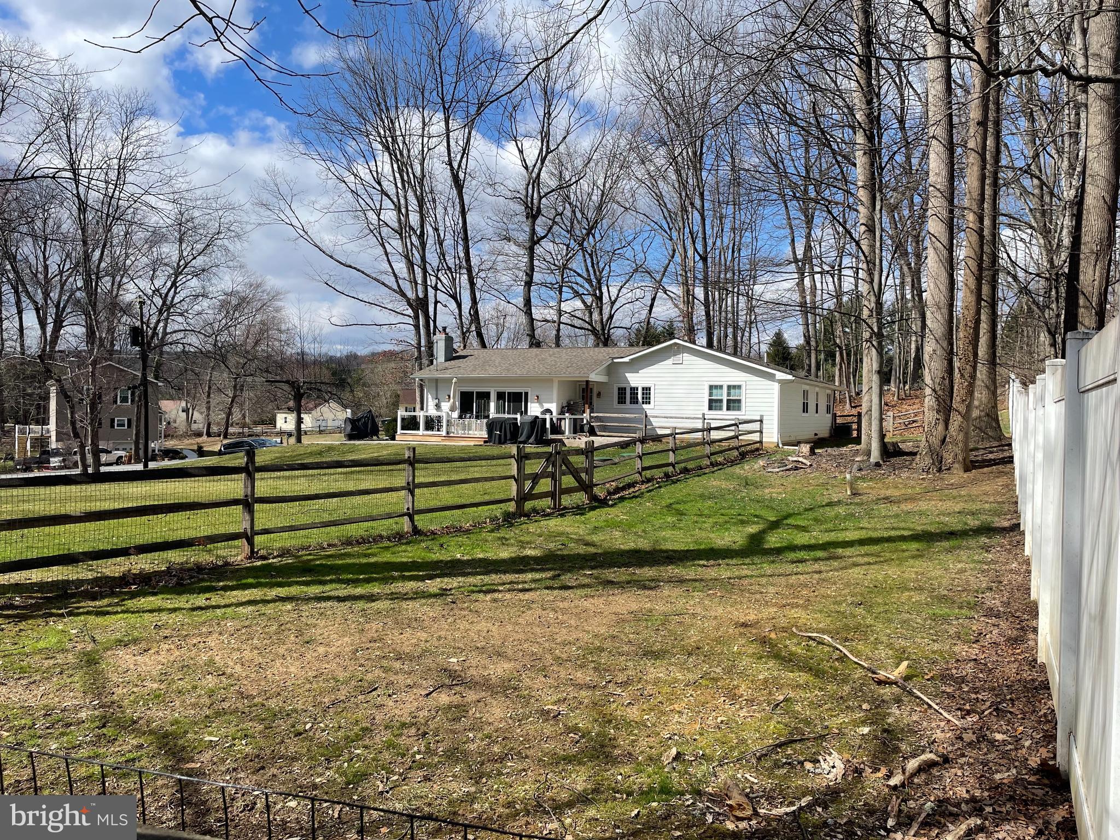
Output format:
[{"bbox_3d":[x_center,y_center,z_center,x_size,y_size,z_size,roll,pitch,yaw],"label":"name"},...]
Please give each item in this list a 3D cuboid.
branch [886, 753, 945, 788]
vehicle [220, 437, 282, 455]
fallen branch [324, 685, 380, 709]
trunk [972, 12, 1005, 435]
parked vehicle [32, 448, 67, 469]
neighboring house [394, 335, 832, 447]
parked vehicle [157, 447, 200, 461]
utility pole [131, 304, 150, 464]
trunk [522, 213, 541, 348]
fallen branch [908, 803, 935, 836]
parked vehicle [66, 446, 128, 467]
[{"bbox_3d":[1.489,1.437,3.486,0.403,0.060,0.075,1,1,-34],"label":"branch"},{"bbox_3d":[-20.959,2.050,57.000,4.700,1.600,1.850,1,1,21],"label":"vehicle"},{"bbox_3d":[-1.116,1.482,4.551,0.030,0.022,0.433,1,1,28],"label":"fallen branch"},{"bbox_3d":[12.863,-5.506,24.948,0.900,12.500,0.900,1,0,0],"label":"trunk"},{"bbox_3d":[-41.950,3.121,69.000,1.950,1.800,5.100,1,1,34],"label":"parked vehicle"},{"bbox_3d":[4.053,-1.401,41.595,16.500,4.750,15.000,1,1,27],"label":"neighboring house"},{"bbox_3d":[-35.414,3.224,78.000,4.600,1.550,1.850,1,0,2],"label":"parked vehicle"},{"bbox_3d":[-28.310,-2.256,57.000,0.600,11.319,0.900,1,0,0],"label":"utility pole"},{"bbox_3d":[-1.825,-6.182,54.000,1.000,14.202,0.900,1,0,0],"label":"trunk"},{"bbox_3d":[1.334,1.460,3.109,0.040,0.035,0.301,1,1,37],"label":"fallen branch"},{"bbox_3d":[-41.151,3.254,75.000,5.100,1.800,1.950,1,1,-19],"label":"parked vehicle"}]

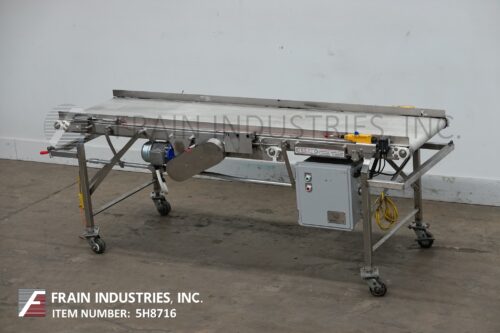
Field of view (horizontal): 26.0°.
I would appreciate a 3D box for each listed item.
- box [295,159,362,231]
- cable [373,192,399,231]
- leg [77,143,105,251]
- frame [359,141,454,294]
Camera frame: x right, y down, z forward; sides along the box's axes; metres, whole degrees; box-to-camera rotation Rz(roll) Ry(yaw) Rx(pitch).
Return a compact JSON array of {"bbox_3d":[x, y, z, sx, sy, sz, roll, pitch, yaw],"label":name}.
[{"bbox_3d":[0.482,0.149,6.381,0.357,0.389,0.185,5,19,30],"label":"box"},{"bbox_3d":[0.769,0.255,6.139,0.120,0.218,0.078,5,19,30],"label":"cable"},{"bbox_3d":[-1.060,0.225,7.213,0.130,0.770,0.109,5,19,30],"label":"leg"},{"bbox_3d":[0.972,0.290,6.464,0.296,0.762,0.863,5,19,30],"label":"frame"}]

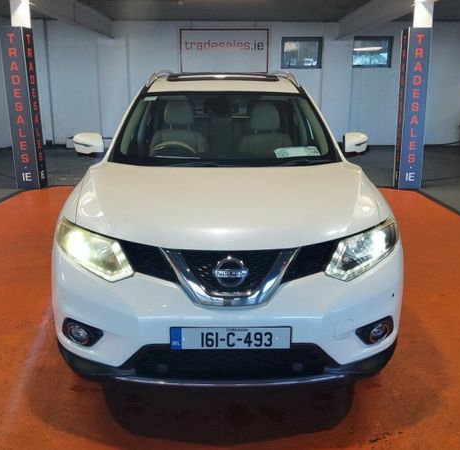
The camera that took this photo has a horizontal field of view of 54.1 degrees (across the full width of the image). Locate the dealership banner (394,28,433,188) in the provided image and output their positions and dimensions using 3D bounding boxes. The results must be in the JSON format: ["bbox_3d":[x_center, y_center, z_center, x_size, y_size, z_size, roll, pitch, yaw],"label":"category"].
[{"bbox_3d":[2.820,-1.763,7.008,0.350,2.380,0.320,1,17,2],"label":"dealership banner"}]

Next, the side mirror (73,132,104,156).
[{"bbox_3d":[-1.020,-0.579,3.250,0.220,0.170,0.160,-1,17,-2],"label":"side mirror"}]

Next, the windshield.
[{"bbox_3d":[-0.040,-0.694,3.028,1.430,0.140,0.980,-1,44,-2],"label":"windshield"}]

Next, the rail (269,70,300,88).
[{"bbox_3d":[0.480,-1.345,4.190,0.080,0.140,1.550,-1,17,-2],"label":"rail"}]

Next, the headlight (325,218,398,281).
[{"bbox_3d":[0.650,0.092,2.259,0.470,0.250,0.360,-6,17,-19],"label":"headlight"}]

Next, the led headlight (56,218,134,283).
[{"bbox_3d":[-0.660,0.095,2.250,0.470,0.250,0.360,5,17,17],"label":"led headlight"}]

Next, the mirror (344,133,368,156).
[{"bbox_3d":[0.910,-0.584,3.280,0.195,0.170,0.160,-1,17,-2],"label":"mirror"}]

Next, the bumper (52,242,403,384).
[{"bbox_3d":[-0.005,0.376,2.197,1.780,0.600,0.570,-1,17,-2],"label":"bumper"}]

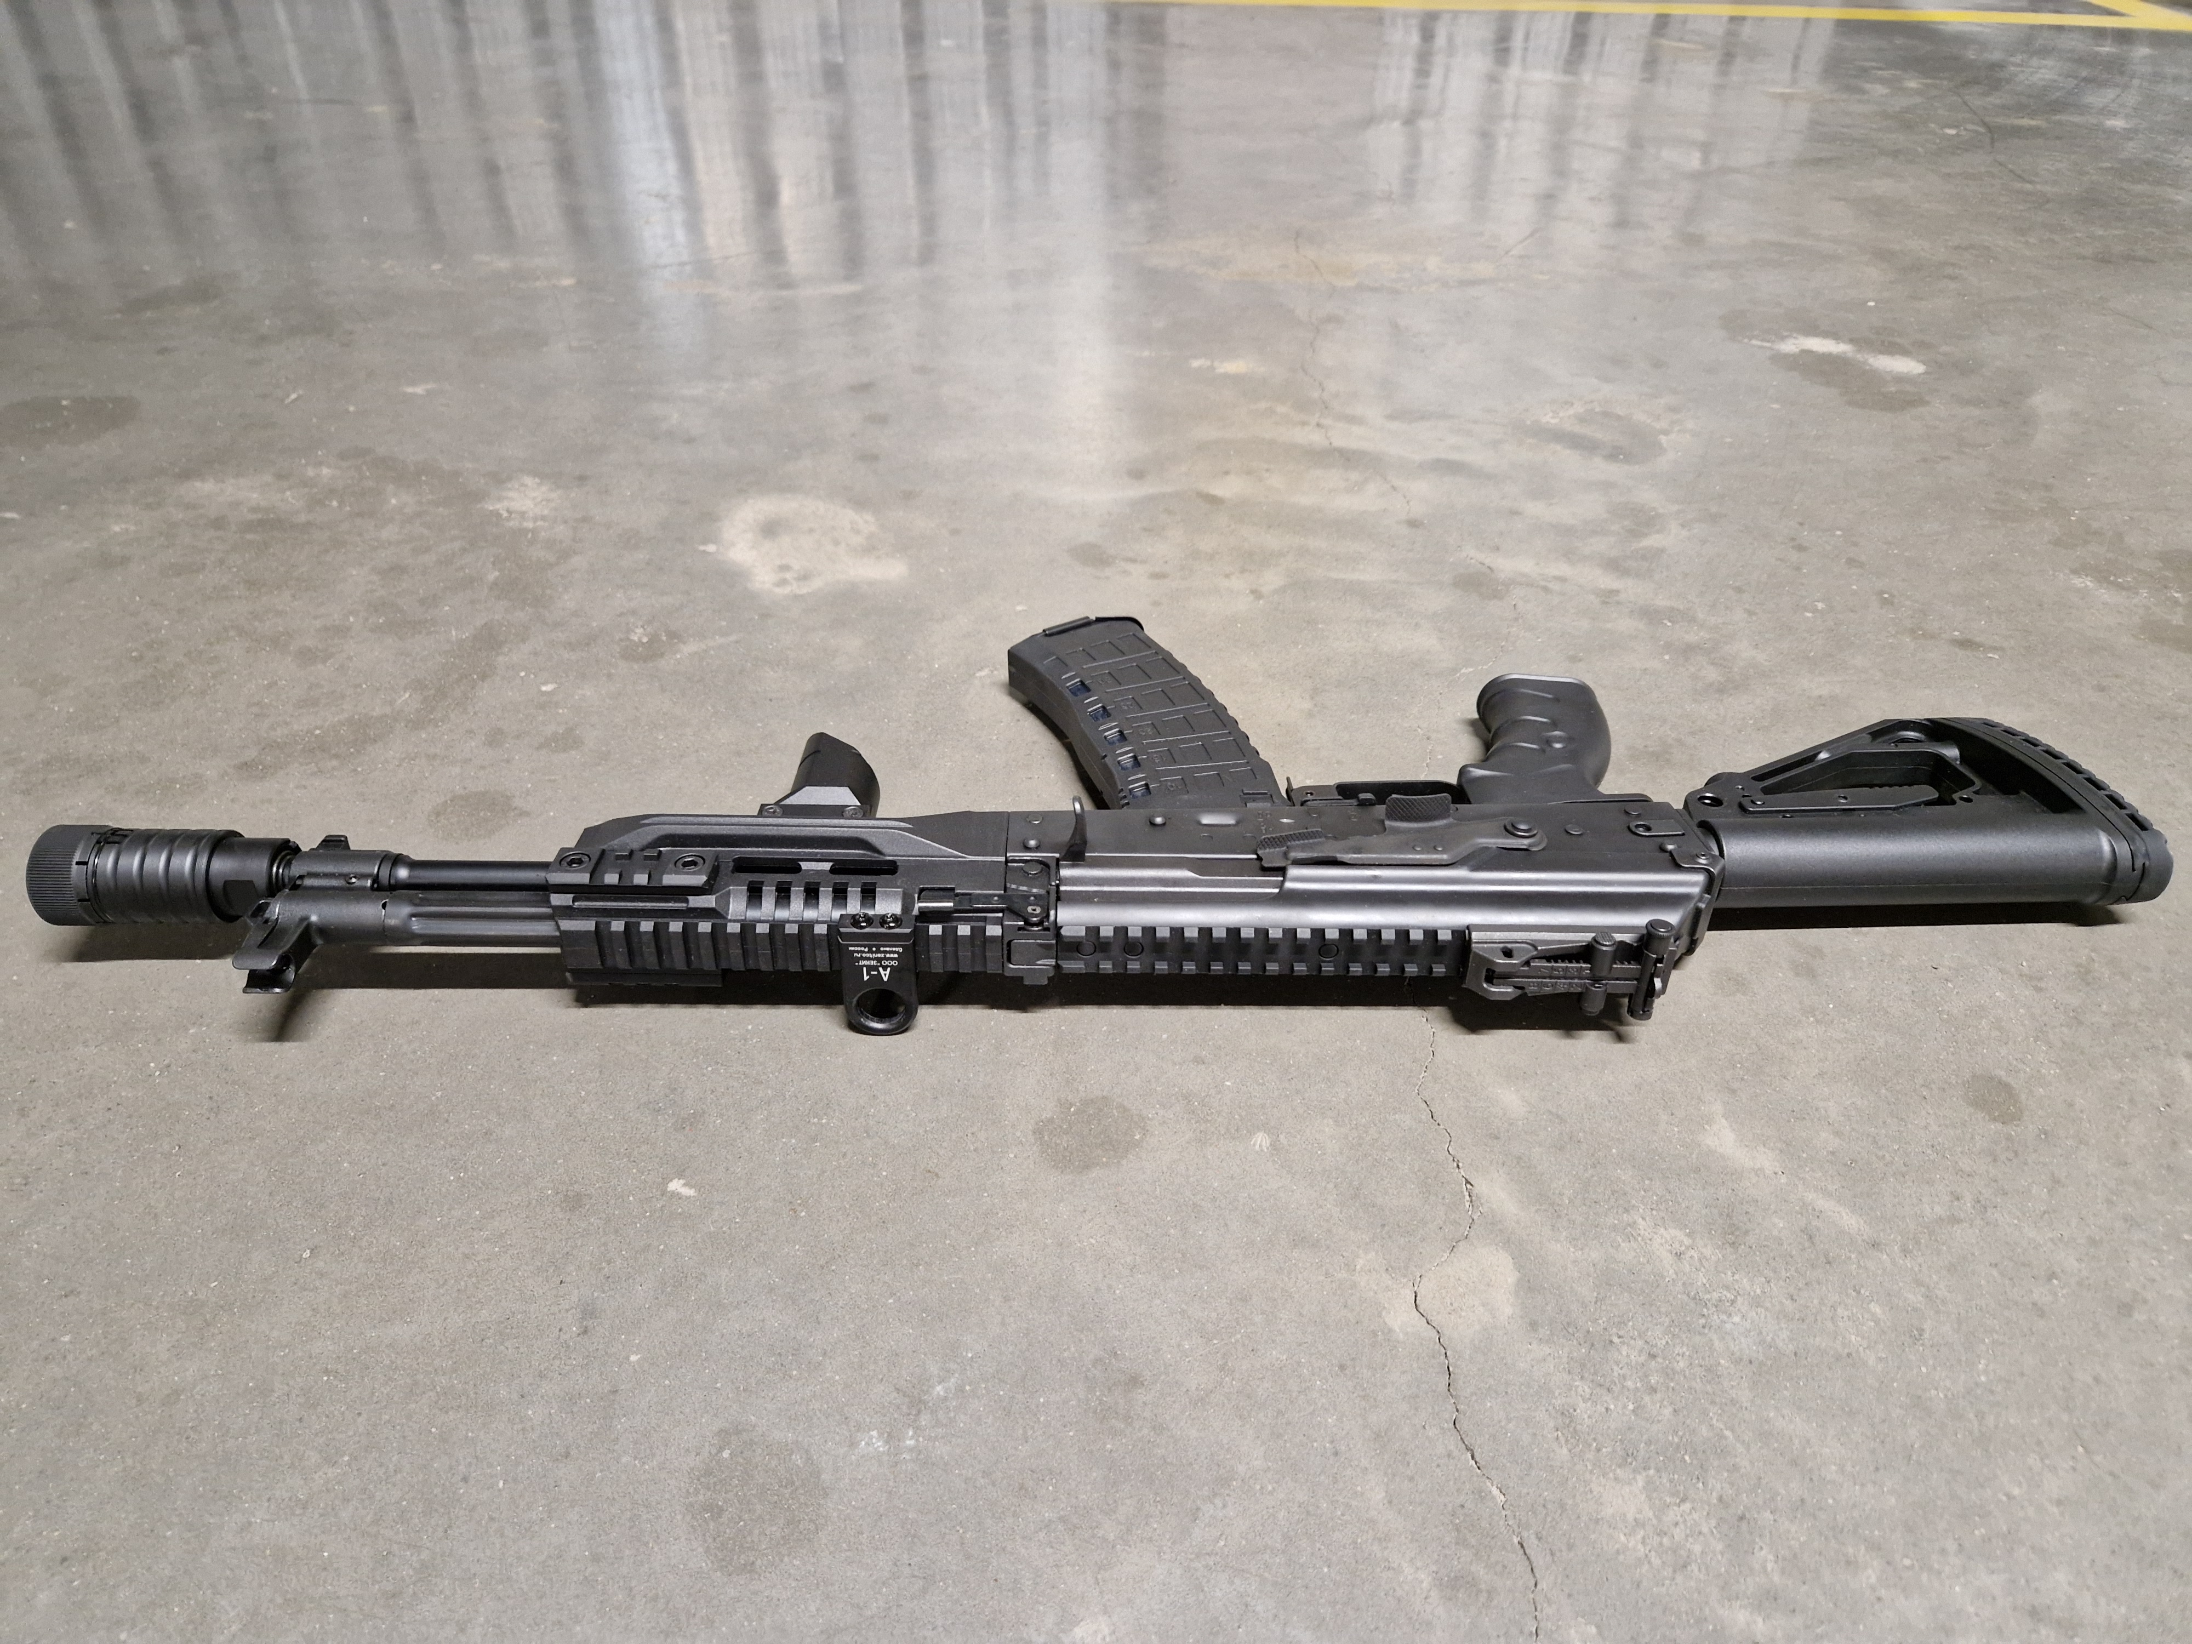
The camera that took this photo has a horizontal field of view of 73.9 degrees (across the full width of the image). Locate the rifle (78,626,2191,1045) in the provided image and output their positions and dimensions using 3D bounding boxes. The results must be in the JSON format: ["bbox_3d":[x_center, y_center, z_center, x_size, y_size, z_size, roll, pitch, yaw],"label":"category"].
[{"bbox_3d":[0.022,-0.013,0.601,0.808,0.075,0.258,1,35,-2],"label":"rifle"}]

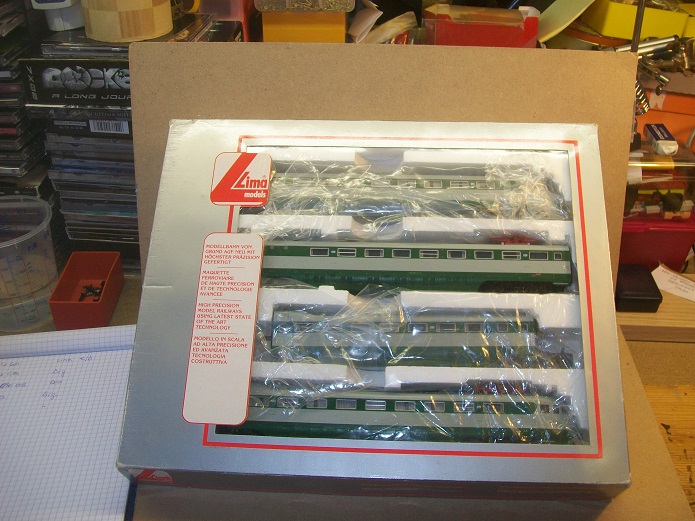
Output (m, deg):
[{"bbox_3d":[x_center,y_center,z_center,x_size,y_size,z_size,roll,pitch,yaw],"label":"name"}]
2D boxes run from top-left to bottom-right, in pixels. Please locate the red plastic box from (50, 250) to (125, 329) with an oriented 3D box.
[{"bbox_3d":[-0.277,0.033,0.776,0.051,0.040,0.090,0,35,-3],"label":"red plastic box"}]

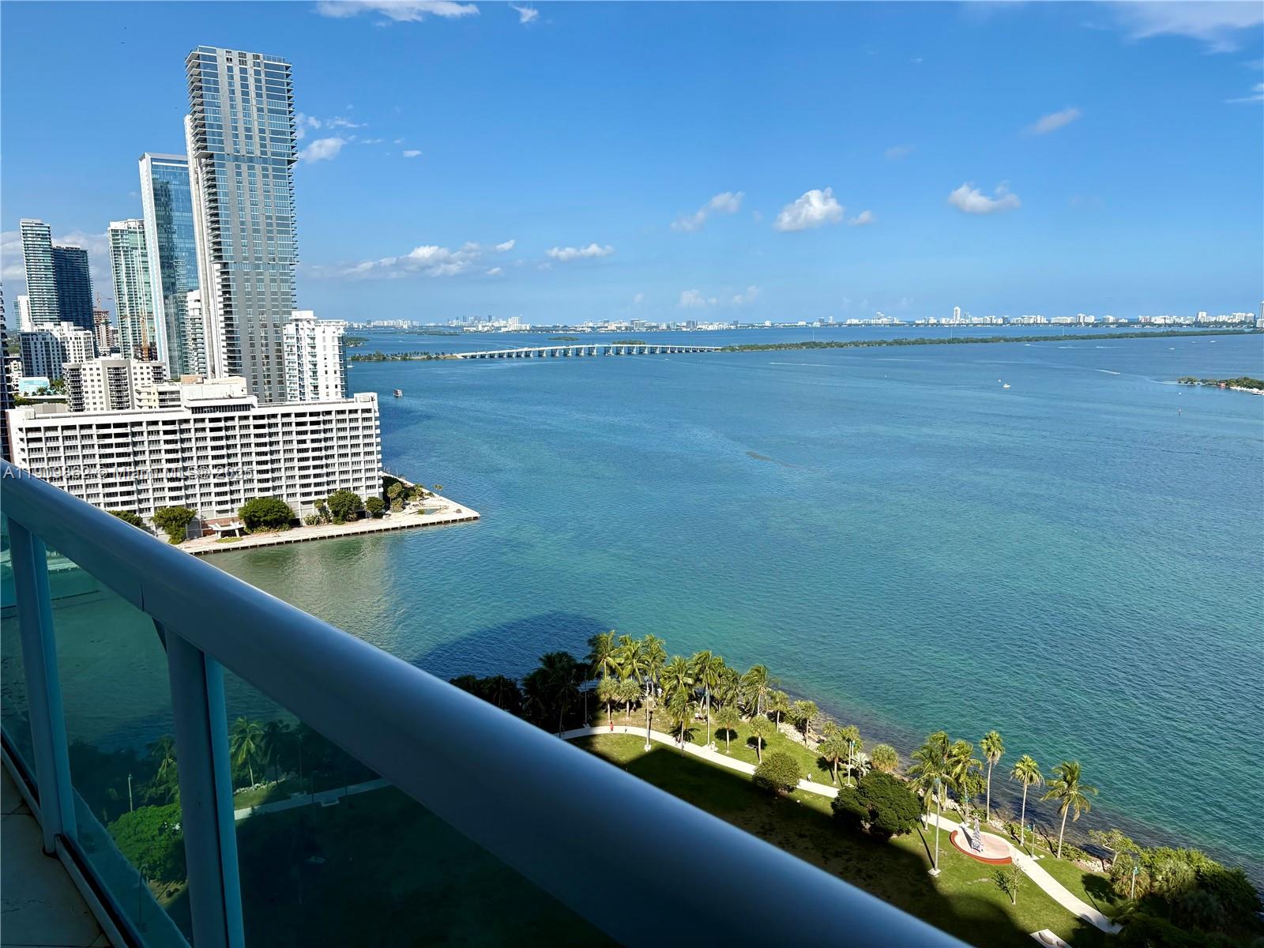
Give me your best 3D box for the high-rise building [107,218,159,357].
[{"bbox_3d":[-521.971,-178.212,1010.982,46.000,174.603,28.000,-6,11,-30],"label":"high-rise building"}]

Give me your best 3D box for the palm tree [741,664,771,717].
[{"bbox_3d":[21.911,38.480,166.847,6.050,9.100,6.050,-1,9,0],"label":"palm tree"}]

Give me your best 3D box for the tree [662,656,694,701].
[{"bbox_3d":[8.044,37.058,166.743,5.710,10.580,5.710,0,9,3],"label":"tree"}]

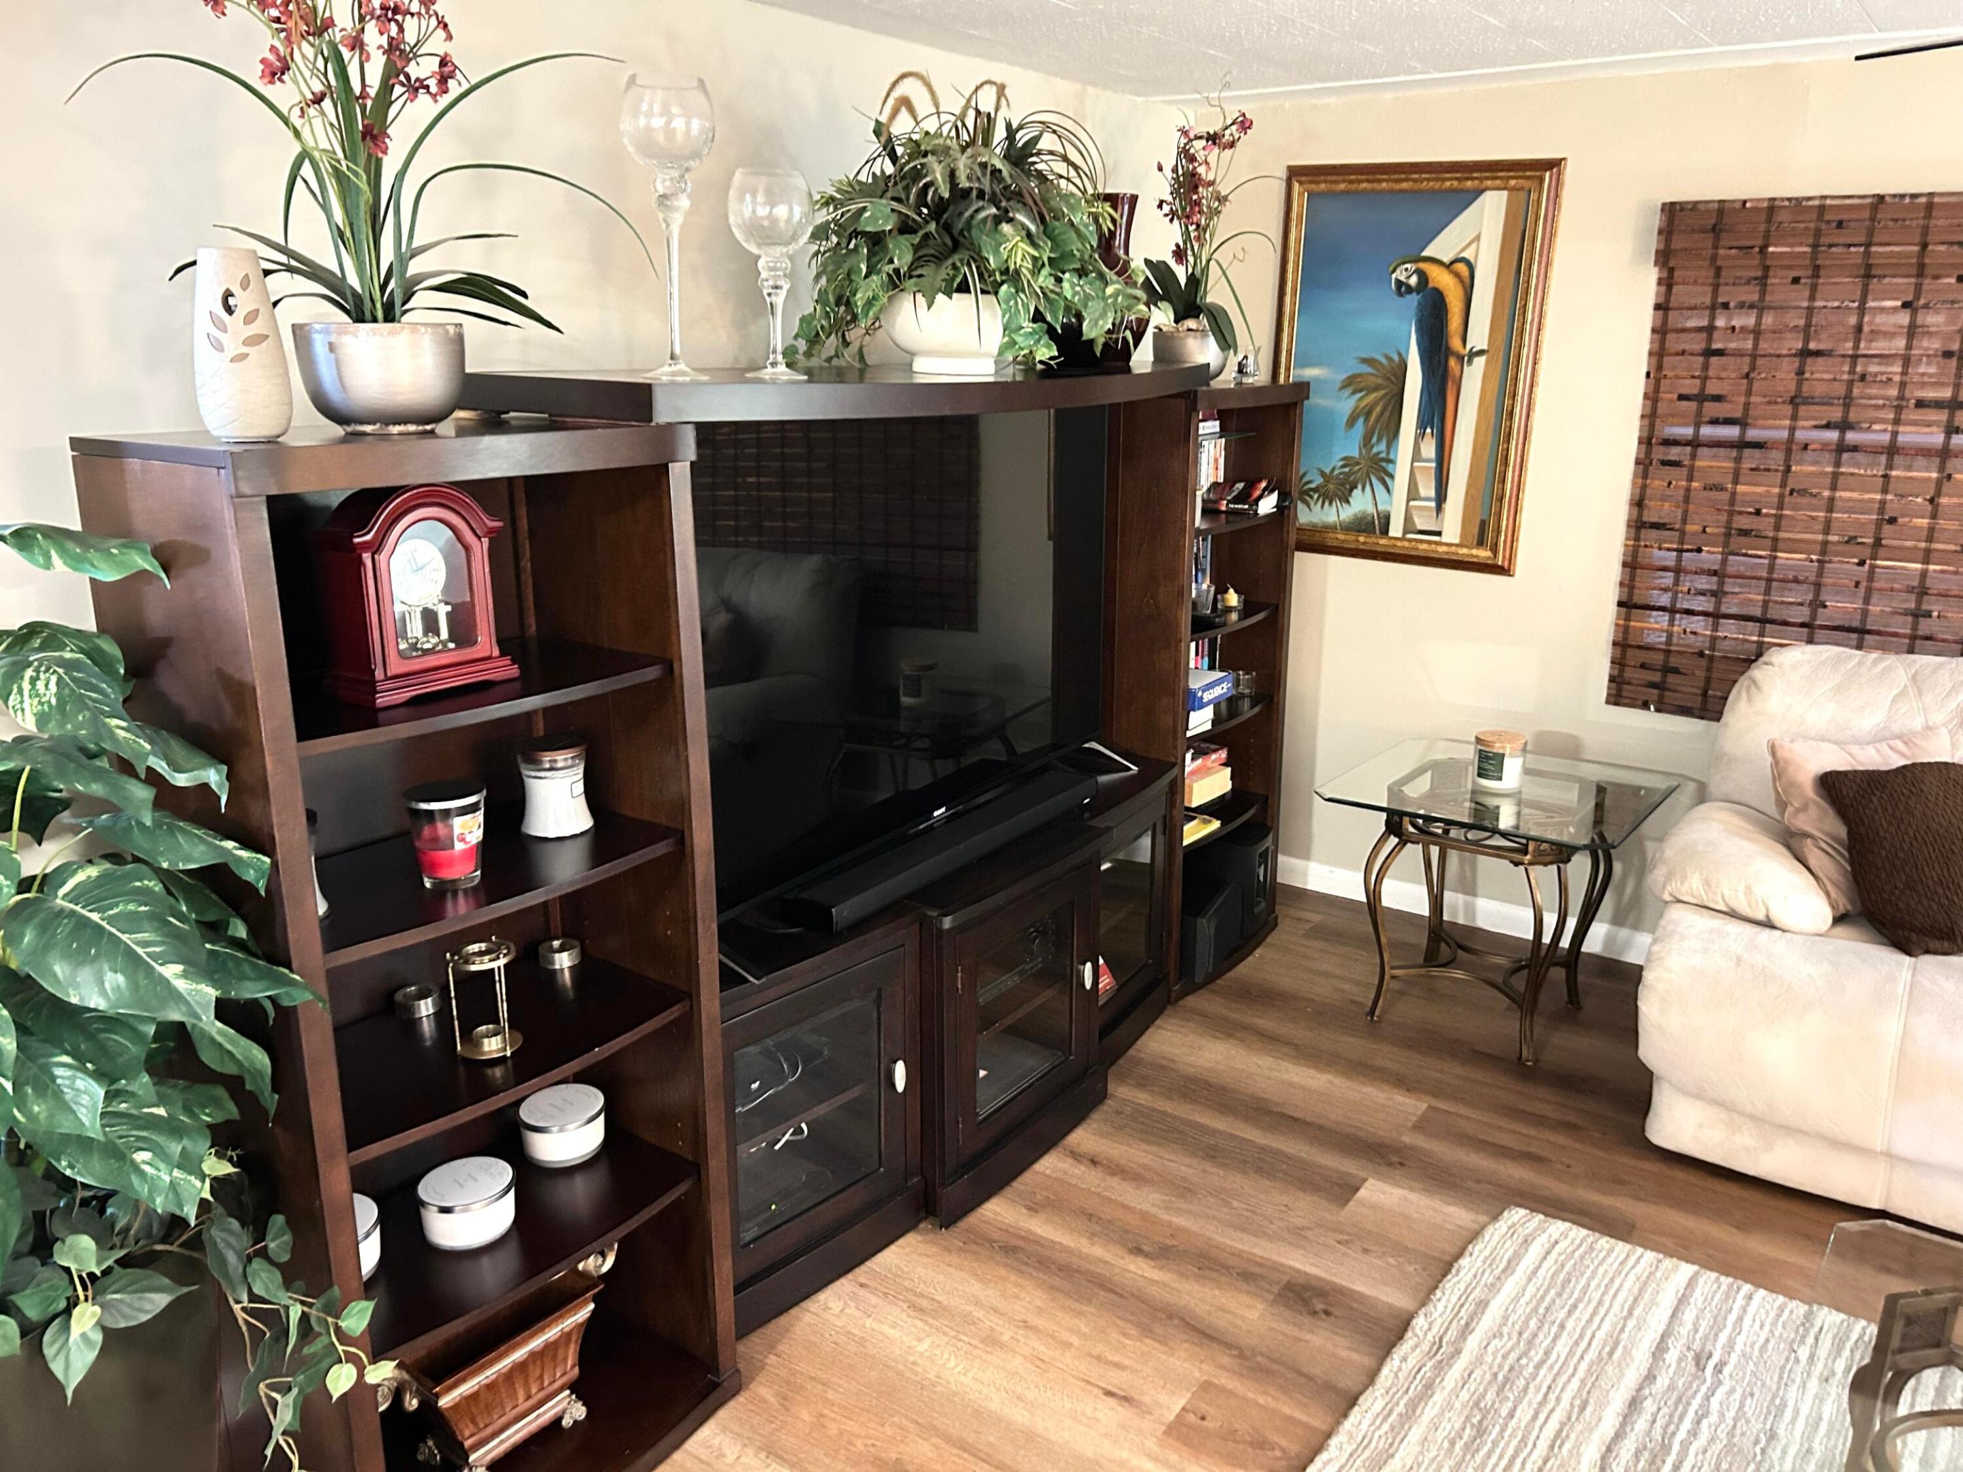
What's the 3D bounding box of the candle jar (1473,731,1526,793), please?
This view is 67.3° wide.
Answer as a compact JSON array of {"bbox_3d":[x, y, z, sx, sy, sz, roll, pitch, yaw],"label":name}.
[{"bbox_3d":[1.221,0.063,3.473,0.123,0.115,0.123,10,19,32],"label":"candle jar"}]

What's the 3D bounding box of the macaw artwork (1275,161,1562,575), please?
[{"bbox_3d":[1.114,-0.964,3.889,0.701,1.021,0.041,10,19,32],"label":"macaw artwork"}]

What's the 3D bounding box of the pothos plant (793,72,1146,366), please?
[{"bbox_3d":[-0.026,-0.894,2.595,0.578,0.487,0.643,10,19,32],"label":"pothos plant"}]

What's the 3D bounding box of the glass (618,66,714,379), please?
[{"bbox_3d":[-0.445,-0.706,2.062,0.132,0.400,0.132,0,16,0],"label":"glass"}]

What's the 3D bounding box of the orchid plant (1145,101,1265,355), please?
[{"bbox_3d":[0.528,-1.168,3.497,0.281,0.646,0.314,10,19,32],"label":"orchid plant"}]

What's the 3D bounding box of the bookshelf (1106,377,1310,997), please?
[{"bbox_3d":[0.535,-0.137,3.784,0.338,1.495,0.619,10,19,32],"label":"bookshelf"}]

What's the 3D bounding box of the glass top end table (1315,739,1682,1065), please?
[{"bbox_3d":[1.225,0.401,3.565,0.665,0.586,0.660,10,19,32],"label":"glass top end table"}]

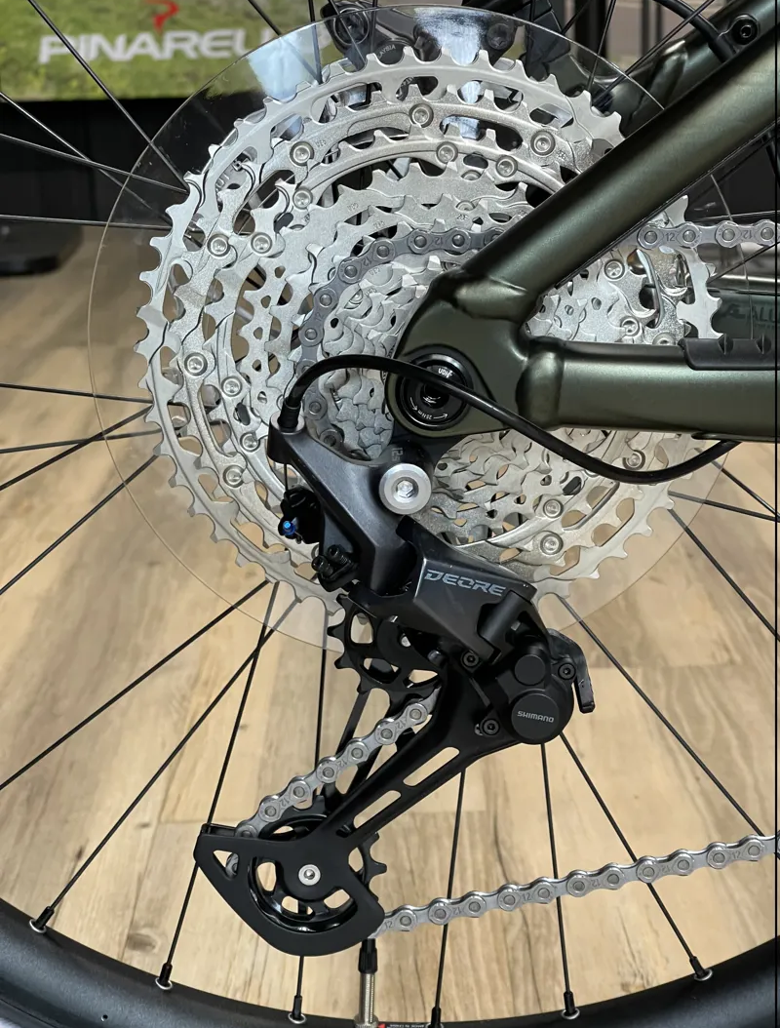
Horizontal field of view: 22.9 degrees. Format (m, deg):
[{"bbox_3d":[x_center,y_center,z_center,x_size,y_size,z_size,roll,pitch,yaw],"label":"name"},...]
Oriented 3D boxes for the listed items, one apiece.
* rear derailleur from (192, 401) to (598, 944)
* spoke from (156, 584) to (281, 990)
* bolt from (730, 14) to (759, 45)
[{"bbox_3d":[0.000,0.064,0.651,0.138,0.196,0.062,0,15,0],"label":"rear derailleur"},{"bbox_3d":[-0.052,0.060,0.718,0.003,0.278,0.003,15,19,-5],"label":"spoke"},{"bbox_3d":[0.134,-0.182,0.726,0.011,0.011,0.008,0,15,0],"label":"bolt"}]

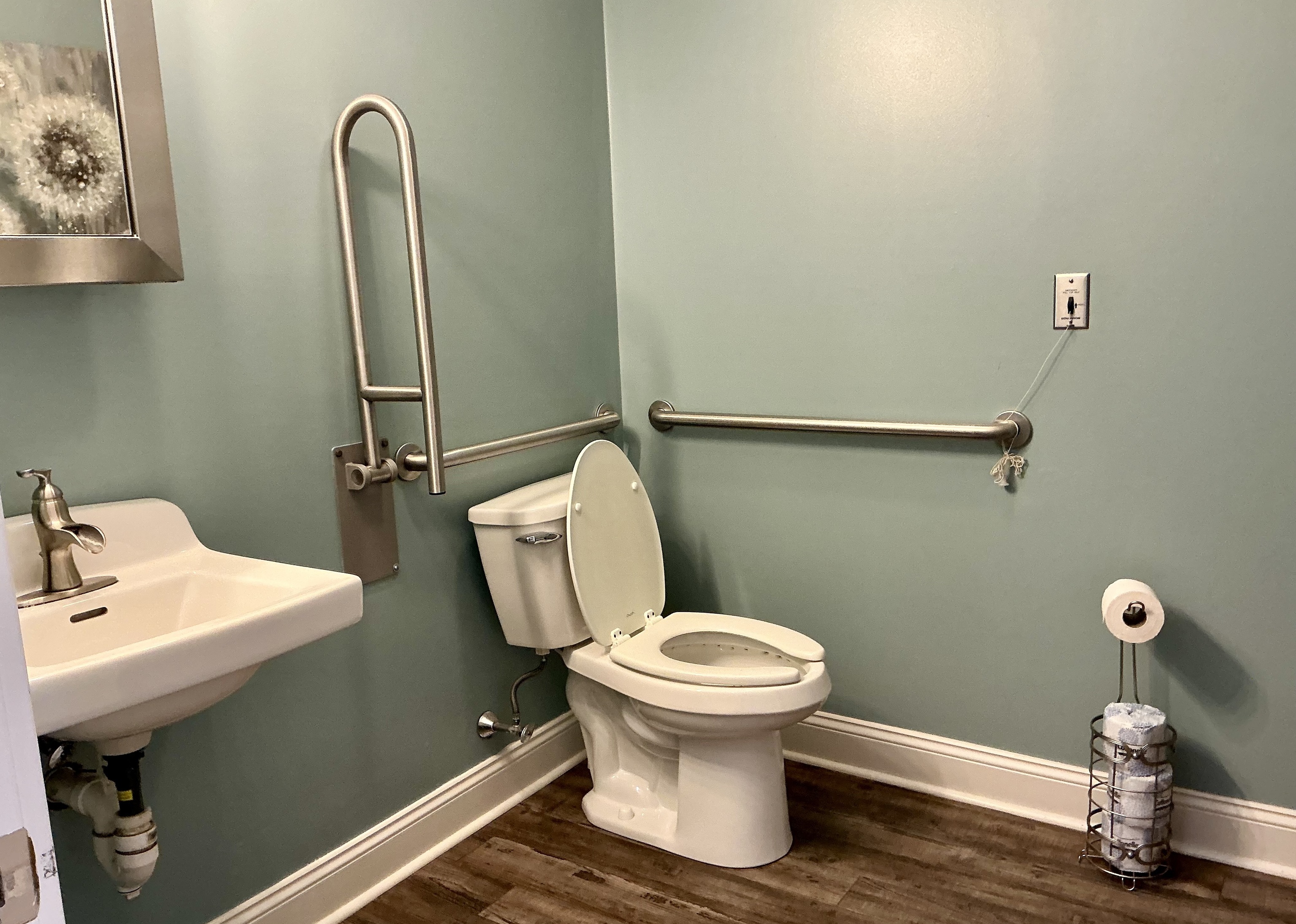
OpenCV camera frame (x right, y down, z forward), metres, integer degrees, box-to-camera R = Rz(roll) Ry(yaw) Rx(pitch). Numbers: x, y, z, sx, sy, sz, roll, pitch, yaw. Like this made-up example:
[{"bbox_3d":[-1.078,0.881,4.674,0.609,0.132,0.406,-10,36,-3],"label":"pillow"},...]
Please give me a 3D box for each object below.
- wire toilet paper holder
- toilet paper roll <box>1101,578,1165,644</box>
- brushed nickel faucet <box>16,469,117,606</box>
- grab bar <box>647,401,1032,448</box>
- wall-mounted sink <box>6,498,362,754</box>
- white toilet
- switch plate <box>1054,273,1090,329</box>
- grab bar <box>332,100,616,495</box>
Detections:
[{"bbox_3d":[0.981,0.553,2.126,0.176,0.573,0.176,1,10,20],"label":"wire toilet paper holder"},{"bbox_3d":[0.974,0.301,2.106,0.106,0.106,0.101,0,10,16],"label":"toilet paper roll"},{"bbox_3d":[-0.833,0.102,1.495,0.204,0.189,0.161,4,12,34],"label":"brushed nickel faucet"},{"bbox_3d":[0.397,-0.090,2.507,0.997,0.080,0.075,4,12,34],"label":"grab bar"},{"bbox_3d":[-0.744,0.265,1.469,0.460,0.339,0.509,4,12,34],"label":"wall-mounted sink"},{"bbox_3d":[0.052,0.392,2.375,0.759,0.884,0.452,4,12,34],"label":"white toilet"},{"bbox_3d":[0.876,-0.334,2.171,0.069,0.116,0.014,4,12,34],"label":"switch plate"},{"bbox_3d":[-0.264,-0.369,2.325,0.239,0.747,0.904,4,12,34],"label":"grab bar"}]

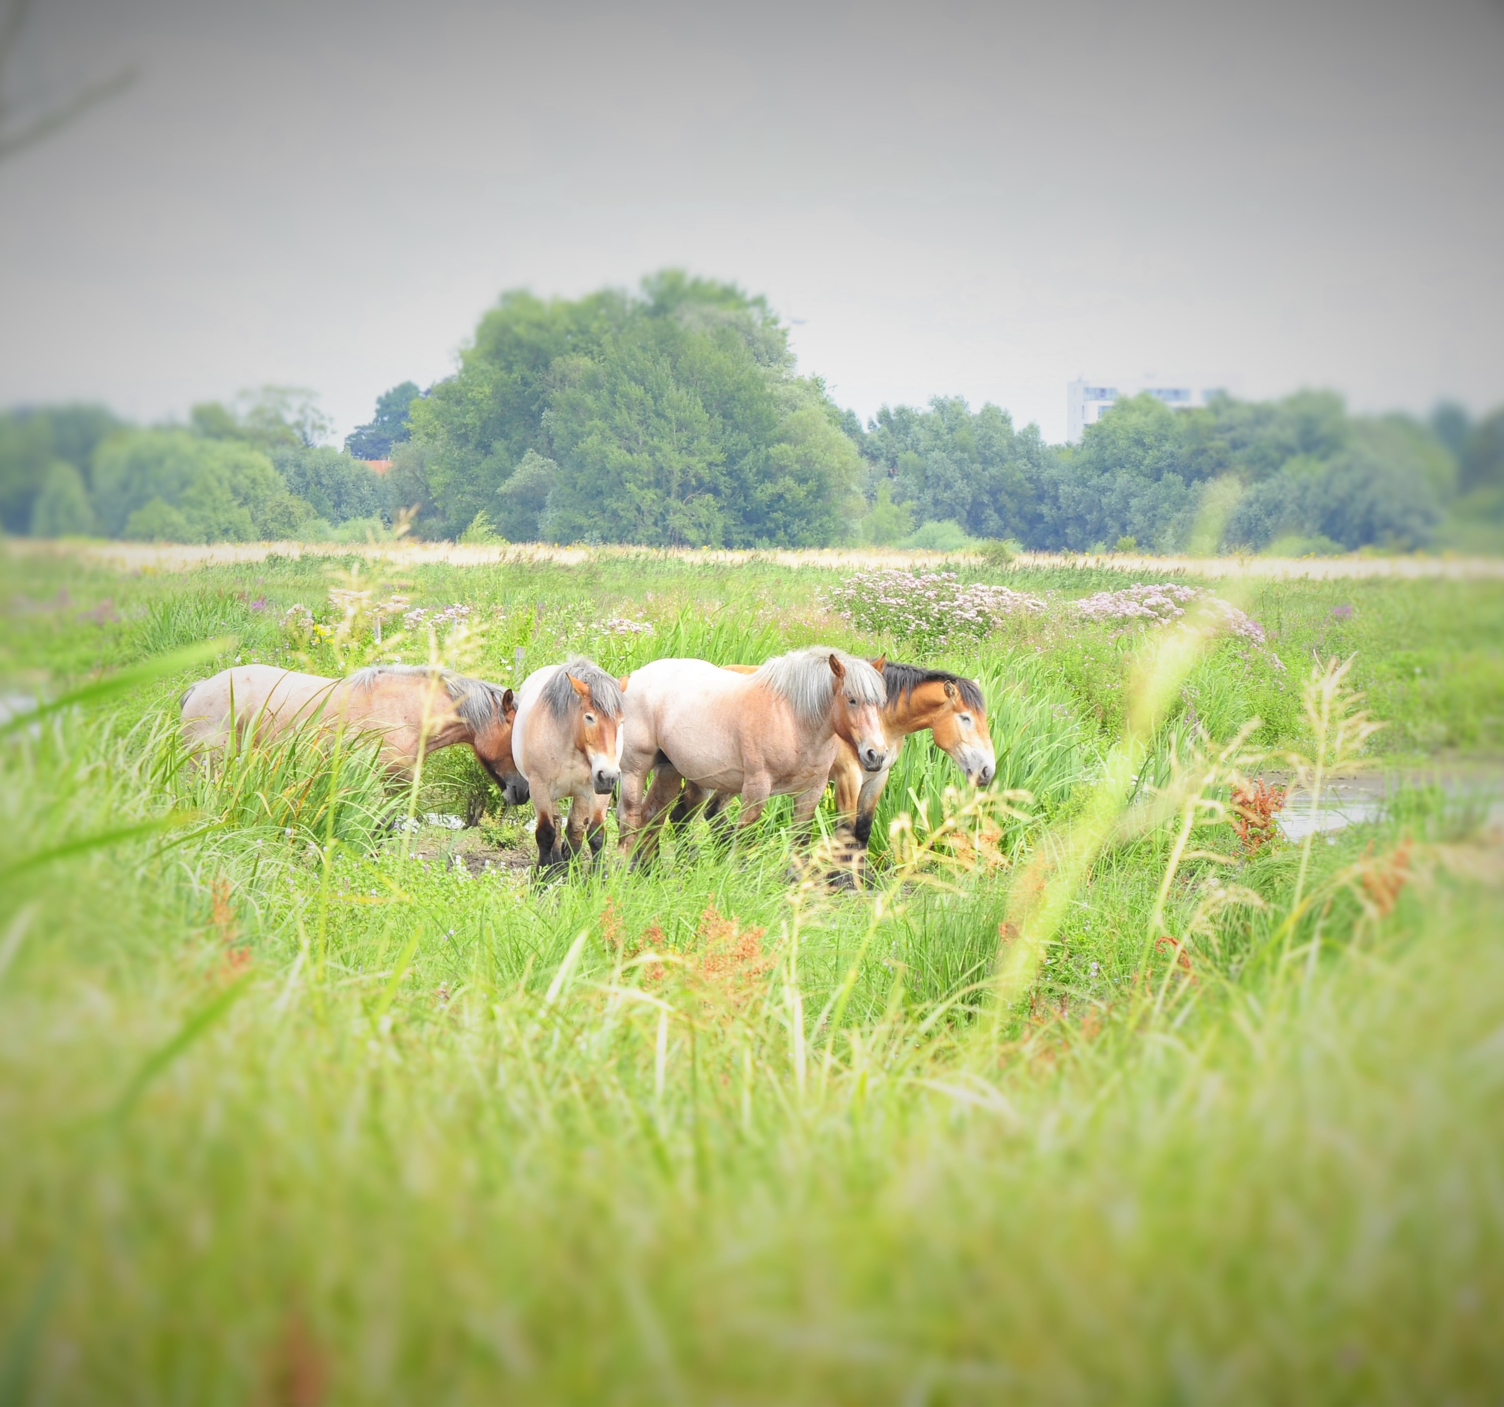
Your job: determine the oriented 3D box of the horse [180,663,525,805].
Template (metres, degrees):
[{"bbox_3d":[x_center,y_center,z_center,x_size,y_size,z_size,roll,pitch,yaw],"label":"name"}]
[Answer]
[{"bbox_3d":[-2.678,0.449,94.500,2.280,1.430,0.660,0,1,7],"label":"horse"}]

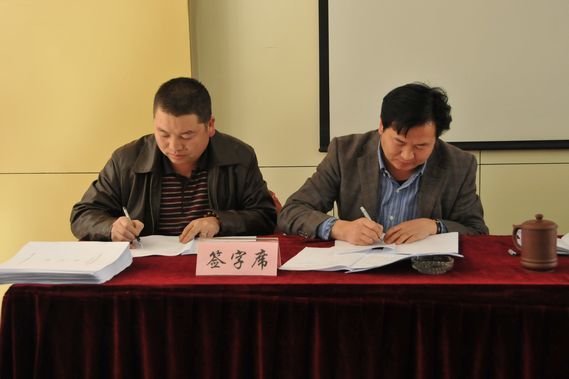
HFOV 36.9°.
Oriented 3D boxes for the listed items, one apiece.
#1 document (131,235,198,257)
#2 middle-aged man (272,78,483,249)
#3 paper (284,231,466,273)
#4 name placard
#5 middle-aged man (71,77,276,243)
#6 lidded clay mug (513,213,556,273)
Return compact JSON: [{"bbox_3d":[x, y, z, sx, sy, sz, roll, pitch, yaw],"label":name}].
[{"bbox_3d":[-0.313,0.149,2.163,0.210,0.016,0.270,-1,7,0],"label":"document"},{"bbox_3d":[0.287,0.270,2.561,0.600,1.165,0.750,0,7,5],"label":"middle-aged man"},{"bbox_3d":[0.205,0.146,2.053,0.425,0.036,0.330,-1,7,0],"label":"paper"},{"bbox_3d":[-0.102,0.147,1.909,0.177,0.075,0.085,-1,7,0],"label":"name placard"},{"bbox_3d":[-0.317,0.267,2.560,0.600,1.187,0.750,0,7,5],"label":"middle-aged man"},{"bbox_3d":[0.570,0.116,1.935,0.100,0.118,0.083,-1,7,0],"label":"lidded clay mug"}]

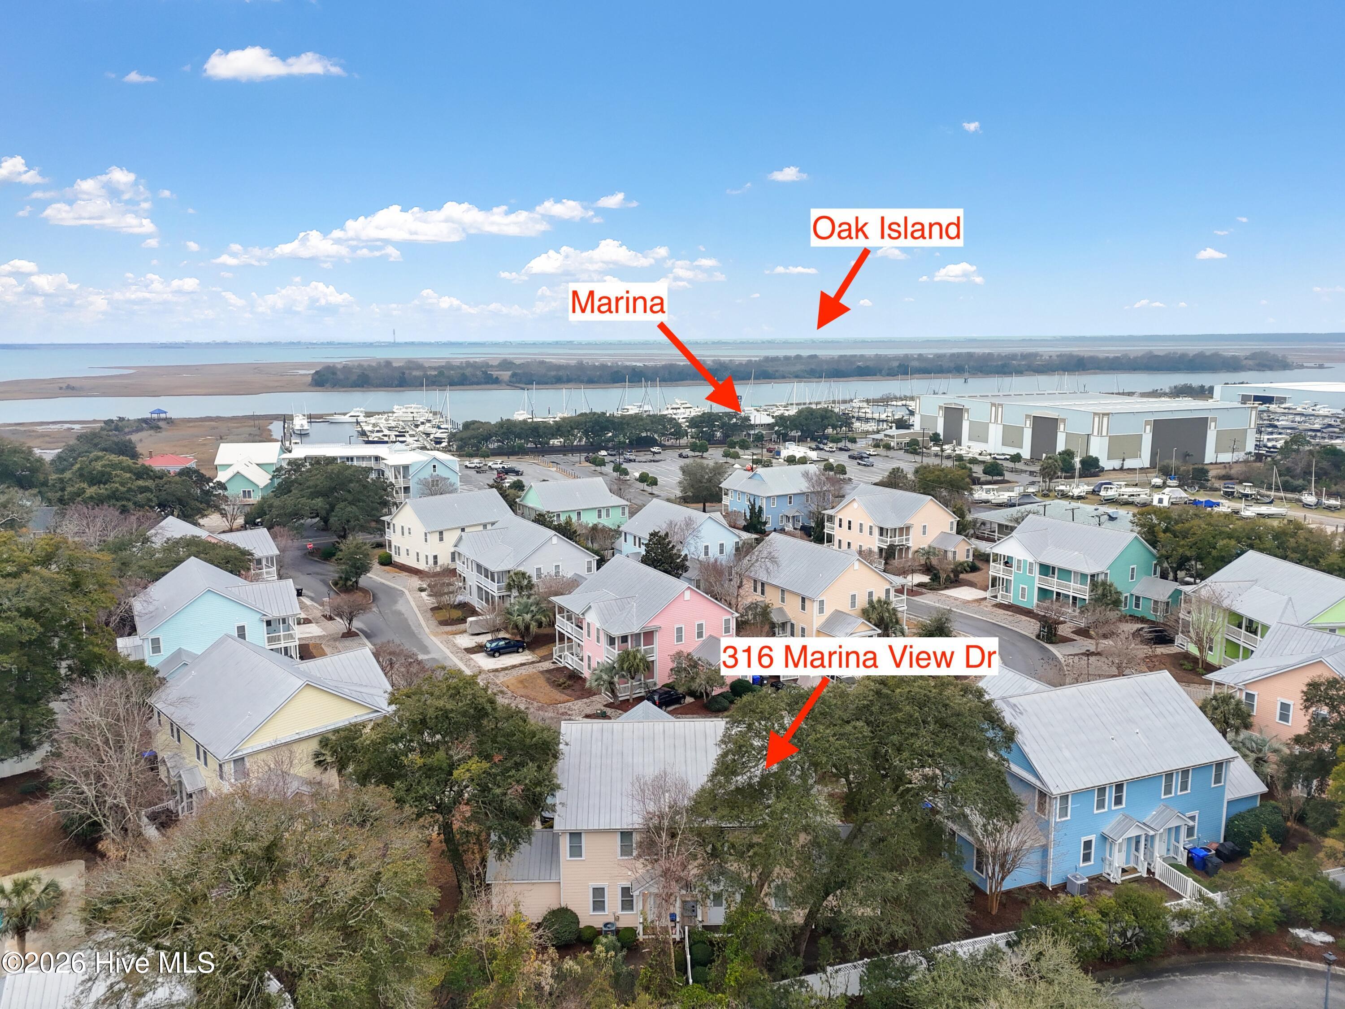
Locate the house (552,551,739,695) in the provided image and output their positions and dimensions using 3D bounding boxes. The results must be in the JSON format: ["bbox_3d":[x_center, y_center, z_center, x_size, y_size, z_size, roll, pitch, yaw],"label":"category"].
[{"bbox_3d":[-2.658,11.551,92.052,13.800,9.700,17.800,-6,12,-29],"label":"house"}]

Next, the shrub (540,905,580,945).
[{"bbox_3d":[-6.212,23.278,51.723,2.100,1.850,2.050,0,10,0],"label":"shrub"}]

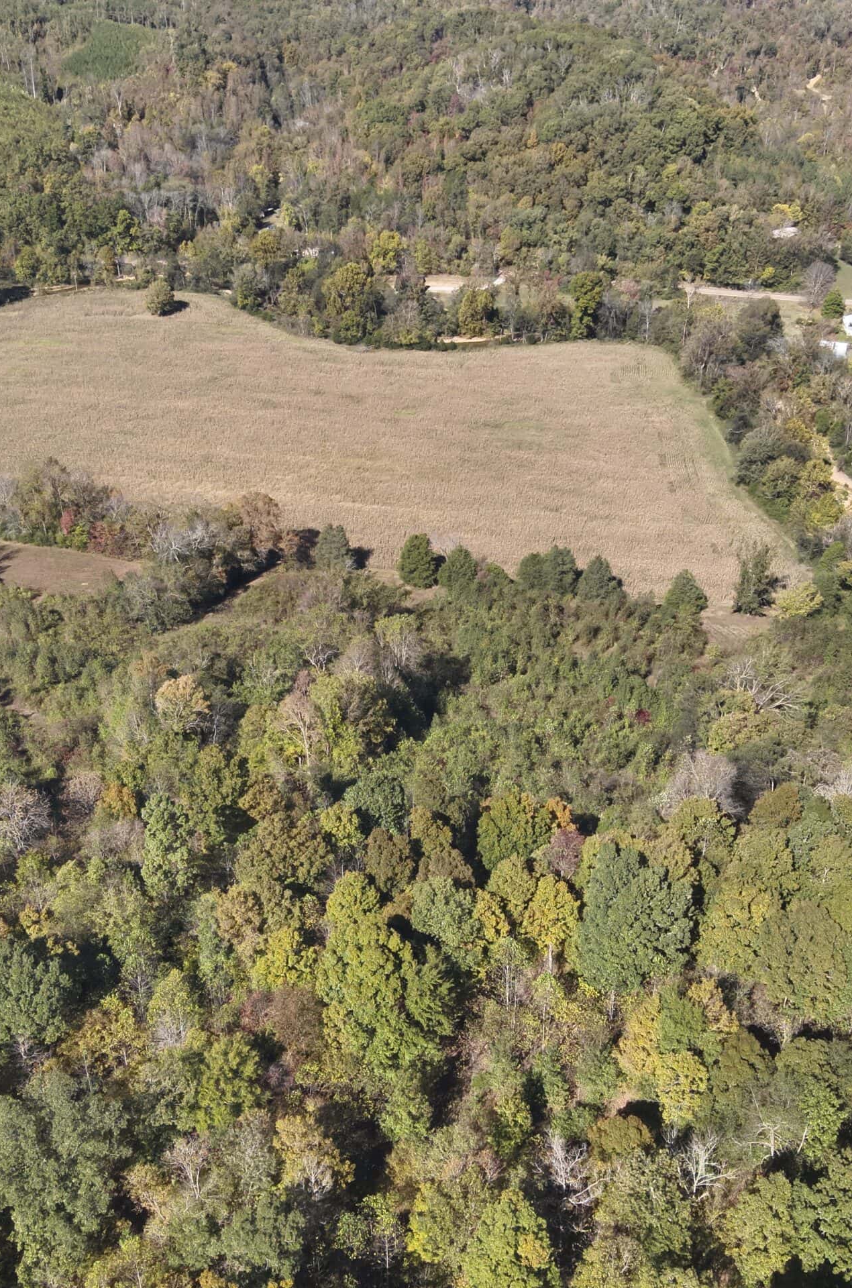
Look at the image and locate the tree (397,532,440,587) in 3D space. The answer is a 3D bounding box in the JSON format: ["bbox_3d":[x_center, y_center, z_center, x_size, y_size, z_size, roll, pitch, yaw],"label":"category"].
[{"bbox_3d":[-1.467,-17.055,233.957,7.426,10.600,7.426,0,32,0],"label":"tree"}]

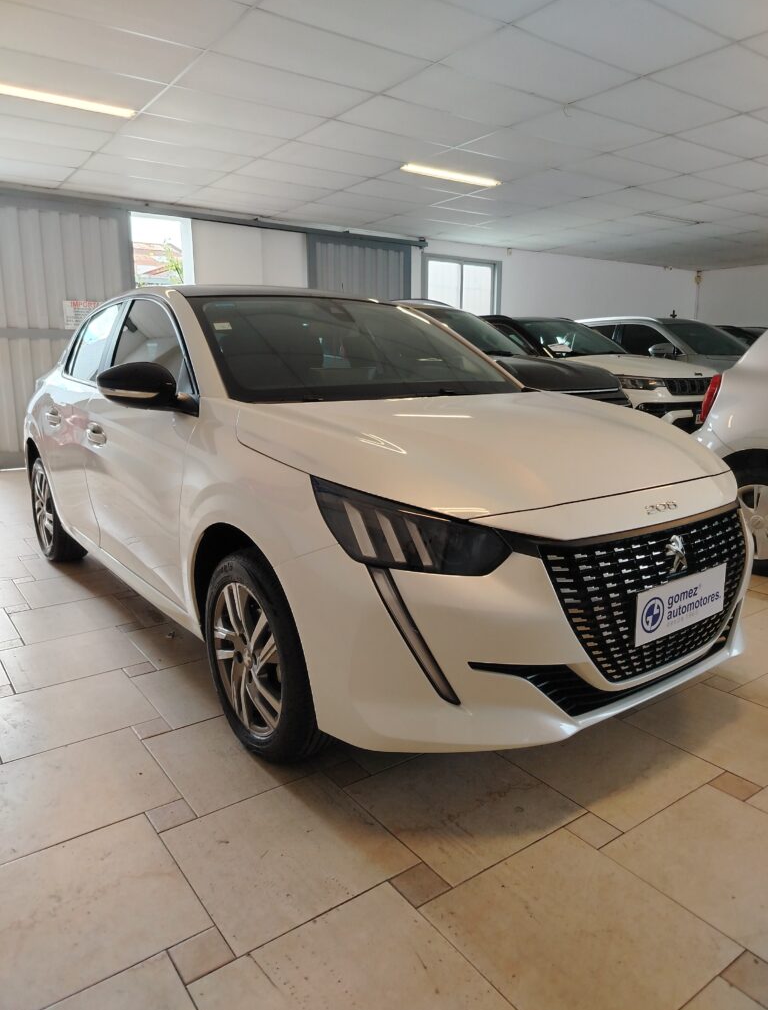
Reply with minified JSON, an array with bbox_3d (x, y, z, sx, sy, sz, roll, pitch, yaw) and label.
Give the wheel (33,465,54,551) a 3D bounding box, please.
[{"bbox_3d":[-1.812,0.019,3.910,0.170,0.450,0.450,-9,14,-35],"label":"wheel"}]

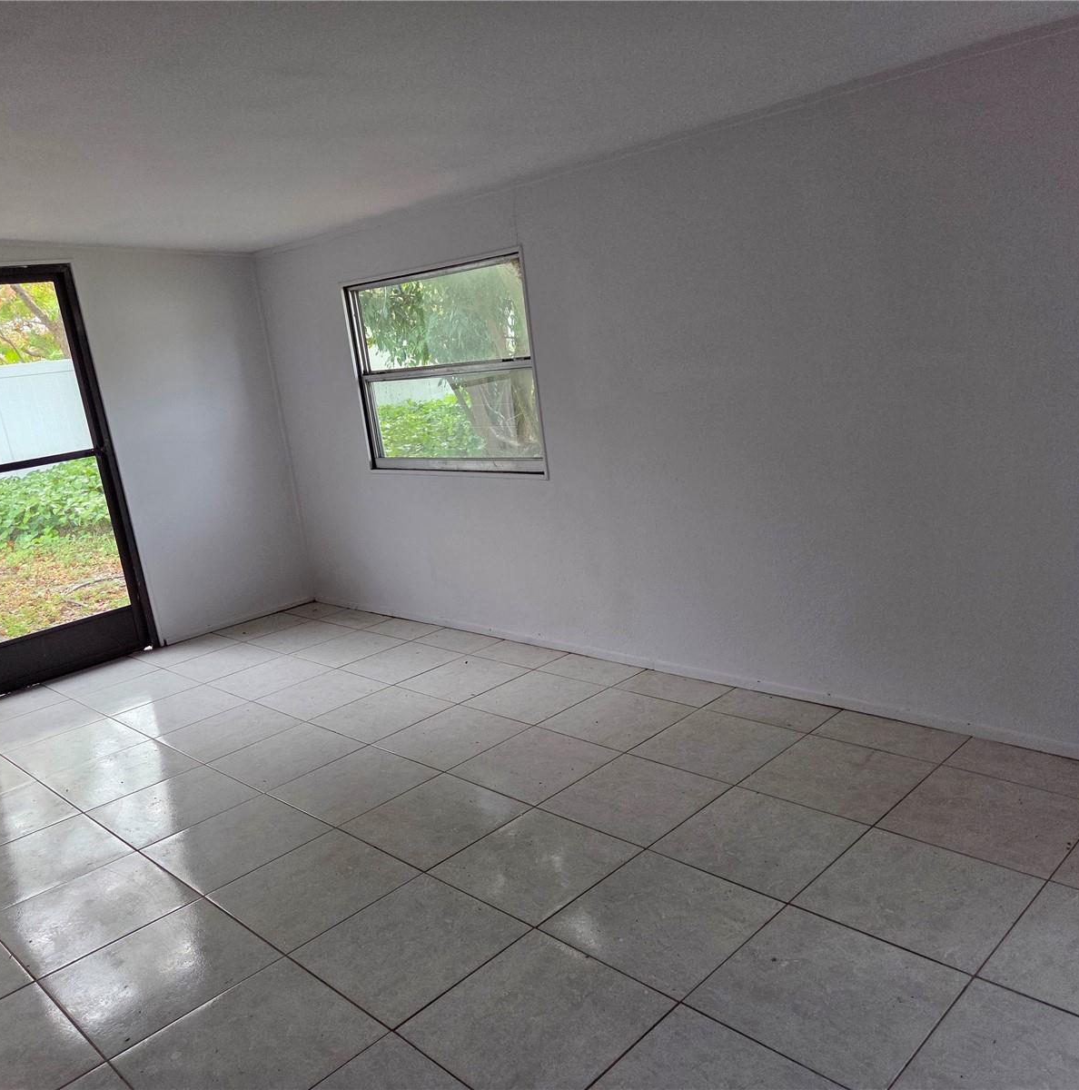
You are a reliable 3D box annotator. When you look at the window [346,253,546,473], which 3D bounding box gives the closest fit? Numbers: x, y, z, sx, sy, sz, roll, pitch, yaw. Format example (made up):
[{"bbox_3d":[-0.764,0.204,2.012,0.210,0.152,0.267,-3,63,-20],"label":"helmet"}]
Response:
[{"bbox_3d":[-0.482,-0.851,4.784,1.345,0.977,0.100,6,18,45],"label":"window"}]

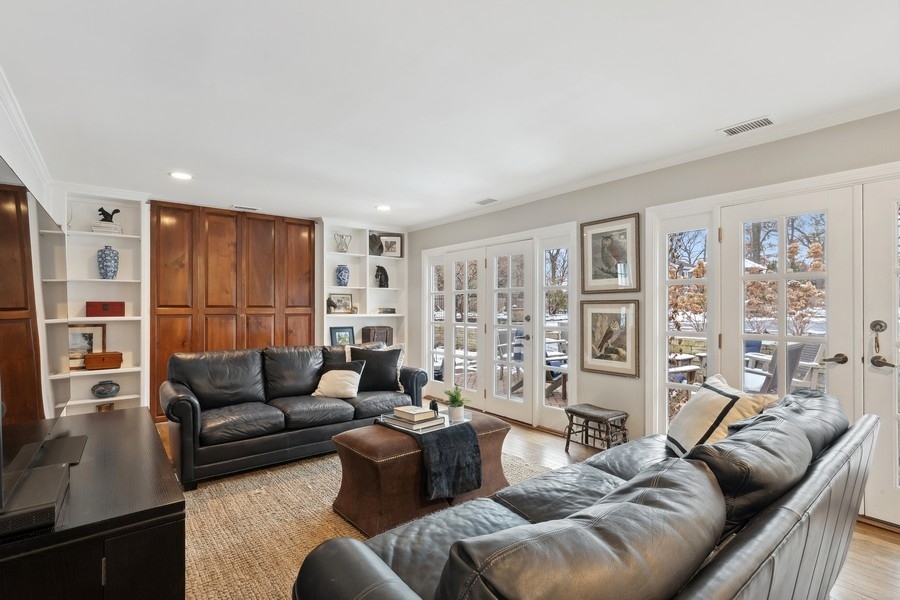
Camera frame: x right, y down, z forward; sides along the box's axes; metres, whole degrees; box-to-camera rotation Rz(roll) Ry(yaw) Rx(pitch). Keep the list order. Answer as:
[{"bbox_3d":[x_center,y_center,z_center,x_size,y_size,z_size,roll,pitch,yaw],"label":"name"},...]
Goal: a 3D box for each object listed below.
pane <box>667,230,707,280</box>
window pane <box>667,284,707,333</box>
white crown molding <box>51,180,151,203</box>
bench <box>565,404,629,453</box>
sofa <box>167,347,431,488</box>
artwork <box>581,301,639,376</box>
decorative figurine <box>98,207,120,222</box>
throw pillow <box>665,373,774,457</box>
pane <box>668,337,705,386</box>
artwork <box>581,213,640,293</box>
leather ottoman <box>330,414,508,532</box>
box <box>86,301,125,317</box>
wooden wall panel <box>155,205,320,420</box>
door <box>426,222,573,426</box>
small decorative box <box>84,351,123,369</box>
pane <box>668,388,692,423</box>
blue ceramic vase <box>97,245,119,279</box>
[{"bbox_3d":[1.854,-0.345,3.125,0.025,0.369,0.277,0,-1,-39],"label":"pane"},{"bbox_3d":[1.853,0.067,3.122,0.025,0.362,0.277,0,-1,-39],"label":"window pane"},{"bbox_3d":[-3.377,-1.055,3.898,0.740,0.100,0.090,0,-1,-39],"label":"white crown molding"},{"bbox_3d":[1.295,1.180,3.535,0.310,0.405,0.450,0,0,-38],"label":"bench"},{"bbox_3d":[-1.367,0.896,3.779,2.170,0.900,0.950,0,-1,-38],"label":"sofa"},{"bbox_3d":[1.412,0.335,3.559,0.030,0.657,0.540,0,0,-38],"label":"artwork"},{"bbox_3d":[-3.685,-0.928,4.330,0.190,0.170,0.060,0,0,-38],"label":"decorative figurine"},{"bbox_3d":[1.420,0.672,2.140,0.190,0.520,0.540,31,5,9],"label":"throw pillow"},{"bbox_3d":[1.853,0.477,3.119,0.025,0.367,0.277,0,-1,-39],"label":"pane"},{"bbox_3d":[1.435,-0.400,3.632,0.035,0.680,0.570,0,0,-38],"label":"artwork"},{"bbox_3d":[-0.158,1.130,2.798,1.110,0.500,0.580,0,0,-39],"label":"leather ottoman"},{"bbox_3d":[-3.473,0.094,4.046,0.290,0.147,0.180,0,-1,-39],"label":"box"},{"bbox_3d":[-2.593,0.137,4.969,1.820,2.430,0.060,0,-1,-39],"label":"wooden wall panel"},{"bbox_3d":[0.427,0.330,4.989,0.100,2.100,2.660,0,0,-38],"label":"door"},{"bbox_3d":[-3.764,0.647,4.351,0.300,0.178,0.180,0,0,-38],"label":"small decorative box"},{"bbox_3d":[1.865,0.911,3.143,0.020,0.374,0.283,0,0,-38],"label":"pane"},{"bbox_3d":[-3.699,-0.410,4.320,0.185,0.385,0.185,0,0,-38],"label":"blue ceramic vase"}]

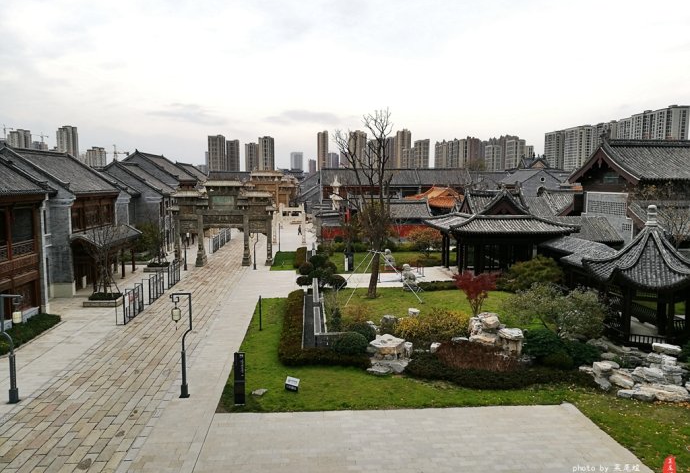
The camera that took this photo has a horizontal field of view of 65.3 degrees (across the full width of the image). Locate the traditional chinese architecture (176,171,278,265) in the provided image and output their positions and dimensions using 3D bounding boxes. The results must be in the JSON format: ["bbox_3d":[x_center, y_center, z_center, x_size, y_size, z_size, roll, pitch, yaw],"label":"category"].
[{"bbox_3d":[-12.335,-1.600,54.592,10.600,9.000,2.400,0,6,-4],"label":"traditional chinese architecture"}]

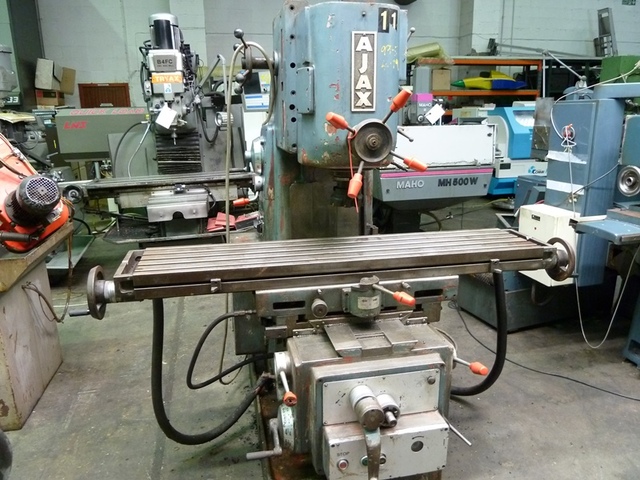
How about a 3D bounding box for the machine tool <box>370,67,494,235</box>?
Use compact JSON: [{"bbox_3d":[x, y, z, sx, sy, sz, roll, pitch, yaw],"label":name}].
[{"bbox_3d":[1.151,-1.065,5.716,1.320,2.040,1.400,-5,15,-15],"label":"machine tool"}]

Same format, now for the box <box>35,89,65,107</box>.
[{"bbox_3d":[-3.916,-2.056,6.691,0.310,0.240,0.290,-4,15,-12],"label":"box"}]

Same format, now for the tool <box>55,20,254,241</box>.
[{"bbox_3d":[-1.528,-0.872,4.521,1.620,2.300,1.400,-7,15,-23],"label":"tool"}]

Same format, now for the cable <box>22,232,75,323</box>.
[{"bbox_3d":[-1.550,0.213,2.629,0.120,0.430,0.520,-4,15,-13],"label":"cable"}]

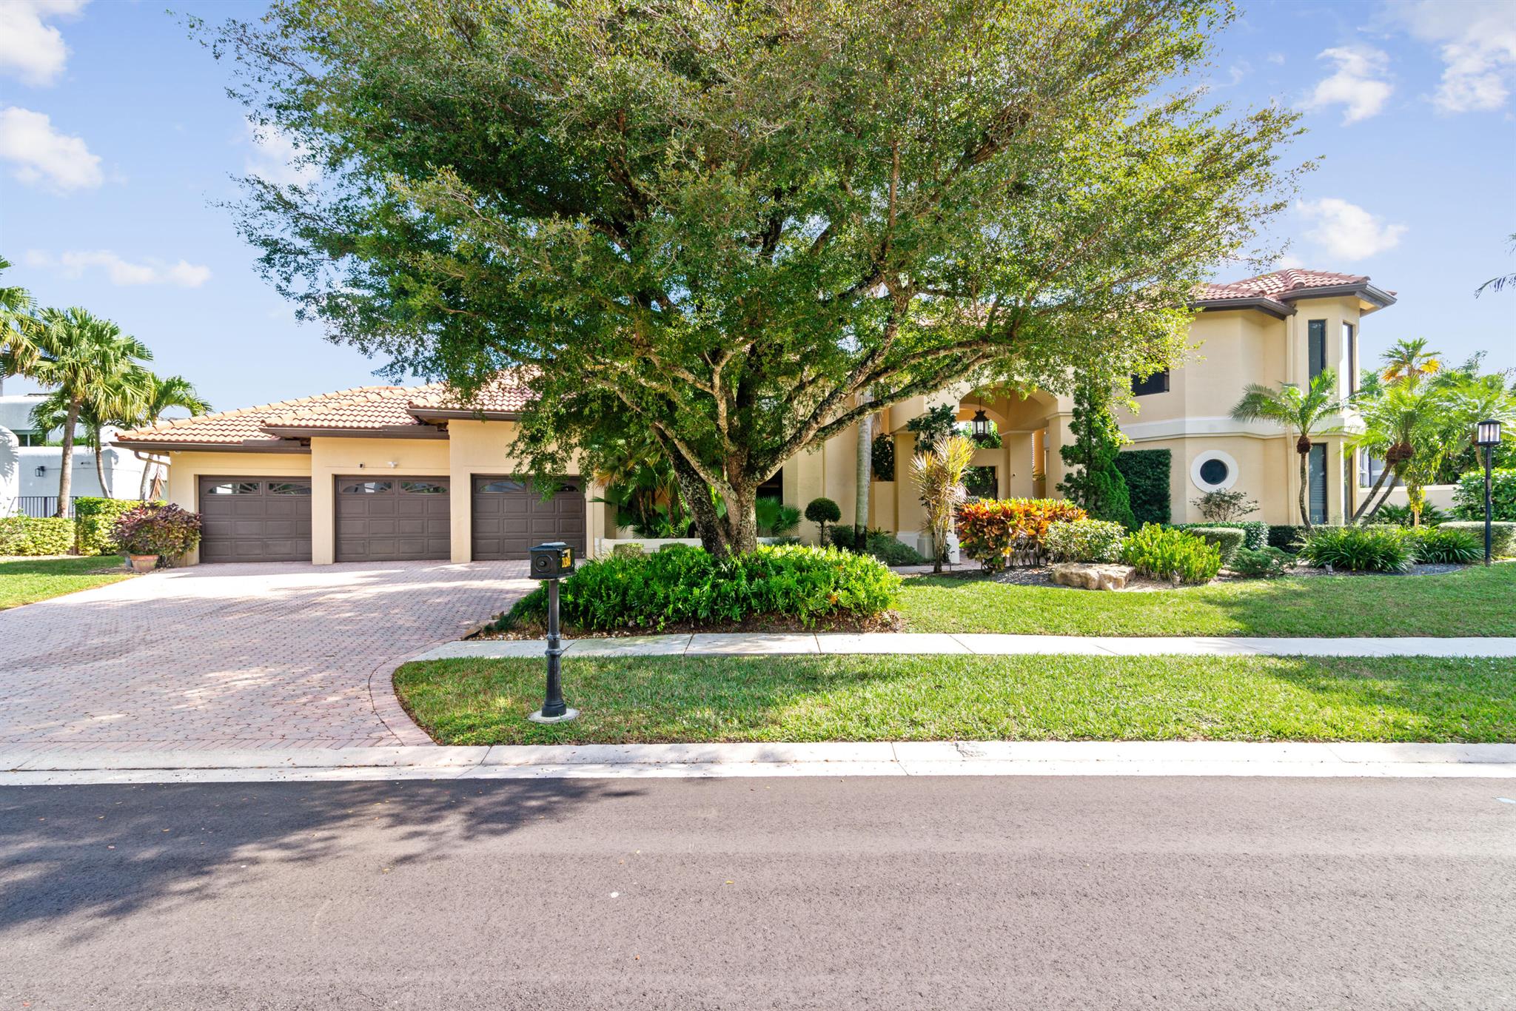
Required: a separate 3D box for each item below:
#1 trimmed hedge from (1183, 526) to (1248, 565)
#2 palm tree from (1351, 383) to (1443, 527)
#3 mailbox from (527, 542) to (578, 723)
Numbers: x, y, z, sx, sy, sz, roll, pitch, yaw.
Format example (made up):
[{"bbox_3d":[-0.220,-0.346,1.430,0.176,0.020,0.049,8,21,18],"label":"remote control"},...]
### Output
[{"bbox_3d":[11.000,0.960,16.200,1.400,0.930,1.300,0,0,0],"label":"trimmed hedge"},{"bbox_3d":[16.100,-1.000,17.100,2.200,4.300,2.200,0,0,0],"label":"palm tree"},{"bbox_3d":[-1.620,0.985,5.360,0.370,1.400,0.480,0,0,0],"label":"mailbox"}]

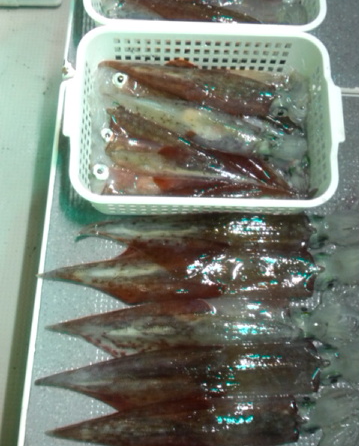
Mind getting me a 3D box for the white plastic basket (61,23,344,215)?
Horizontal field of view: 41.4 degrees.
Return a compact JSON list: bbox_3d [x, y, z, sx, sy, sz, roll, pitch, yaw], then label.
[{"bbox_3d":[0.027,-0.114,0.572,0.313,0.082,0.218,1,75,-2],"label":"white plastic basket"}]

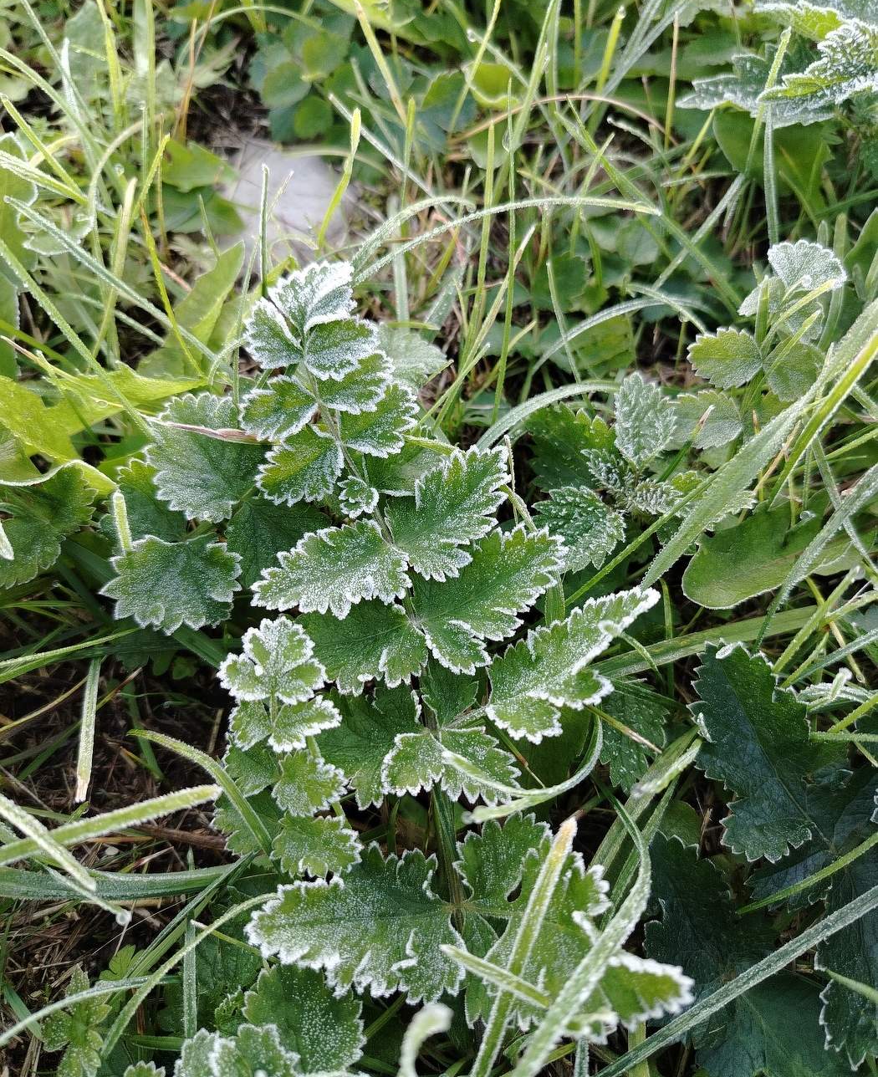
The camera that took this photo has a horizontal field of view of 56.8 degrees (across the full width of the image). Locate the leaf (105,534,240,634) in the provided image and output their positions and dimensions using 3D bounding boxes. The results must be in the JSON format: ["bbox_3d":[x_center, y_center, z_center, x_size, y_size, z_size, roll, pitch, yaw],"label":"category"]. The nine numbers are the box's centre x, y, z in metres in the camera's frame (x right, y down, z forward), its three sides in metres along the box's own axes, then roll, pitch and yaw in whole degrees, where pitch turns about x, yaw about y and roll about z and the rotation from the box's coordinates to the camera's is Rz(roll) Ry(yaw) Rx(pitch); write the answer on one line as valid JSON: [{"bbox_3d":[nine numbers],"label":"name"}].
[{"bbox_3d":[-0.125,0.023,0.380,0.058,0.018,0.044,12,70,-7],"label":"leaf"}]

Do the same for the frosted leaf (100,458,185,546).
[{"bbox_3d":[-0.164,-0.020,0.455,0.055,0.015,0.083,-36,57,-19],"label":"frosted leaf"}]

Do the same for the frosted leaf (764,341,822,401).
[{"bbox_3d":[0.223,-0.104,0.506,0.040,0.010,0.039,9,64,-4],"label":"frosted leaf"}]

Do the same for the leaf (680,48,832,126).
[{"bbox_3d":[0.214,-0.305,0.550,0.101,0.022,0.059,-3,78,8],"label":"leaf"}]

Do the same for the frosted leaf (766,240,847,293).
[{"bbox_3d":[0.228,-0.169,0.504,0.049,0.013,0.045,11,66,12],"label":"frosted leaf"}]

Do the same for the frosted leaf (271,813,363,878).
[{"bbox_3d":[-0.059,0.145,0.385,0.043,0.014,0.030,5,53,0],"label":"frosted leaf"}]

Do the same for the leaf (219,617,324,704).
[{"bbox_3d":[-0.075,0.054,0.365,0.046,0.016,0.042,-2,60,-1],"label":"leaf"}]

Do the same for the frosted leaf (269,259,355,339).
[{"bbox_3d":[-0.059,-0.118,0.386,0.040,0.017,0.038,37,81,0],"label":"frosted leaf"}]

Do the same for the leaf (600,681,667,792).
[{"bbox_3d":[0.096,0.098,0.401,0.034,0.015,0.056,-13,88,-8],"label":"leaf"}]

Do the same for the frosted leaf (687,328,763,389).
[{"bbox_3d":[0.162,-0.103,0.460,0.041,0.012,0.036,15,84,14],"label":"frosted leaf"}]

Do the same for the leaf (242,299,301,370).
[{"bbox_3d":[-0.085,-0.102,0.410,0.058,0.014,0.036,35,66,30],"label":"leaf"}]

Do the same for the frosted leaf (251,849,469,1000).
[{"bbox_3d":[-0.037,0.169,0.356,0.096,0.024,0.060,-6,69,5],"label":"frosted leaf"}]

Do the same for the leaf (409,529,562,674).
[{"bbox_3d":[0.024,0.029,0.387,0.077,0.021,0.050,-27,70,-7],"label":"leaf"}]

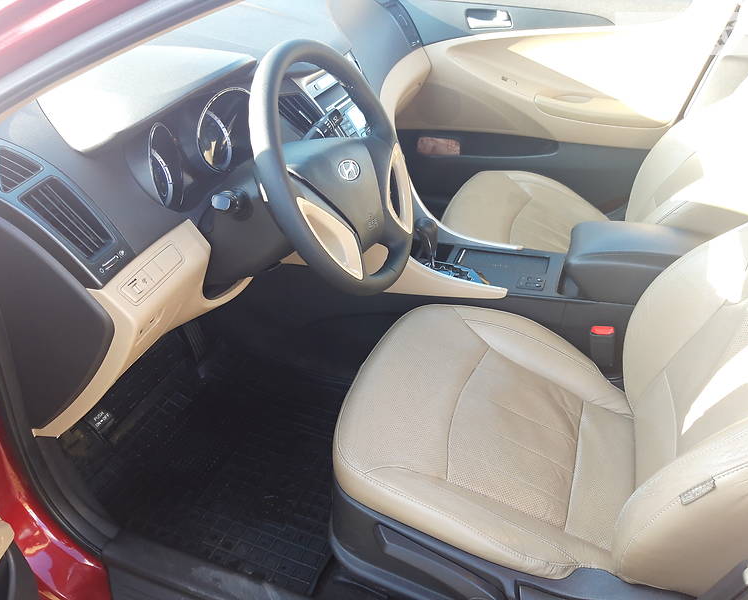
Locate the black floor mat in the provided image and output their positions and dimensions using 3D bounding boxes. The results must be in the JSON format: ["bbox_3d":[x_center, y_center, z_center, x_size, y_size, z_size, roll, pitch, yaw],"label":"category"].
[{"bbox_3d":[-0.305,0.284,1.283,0.640,0.080,0.515,8,32,21],"label":"black floor mat"}]

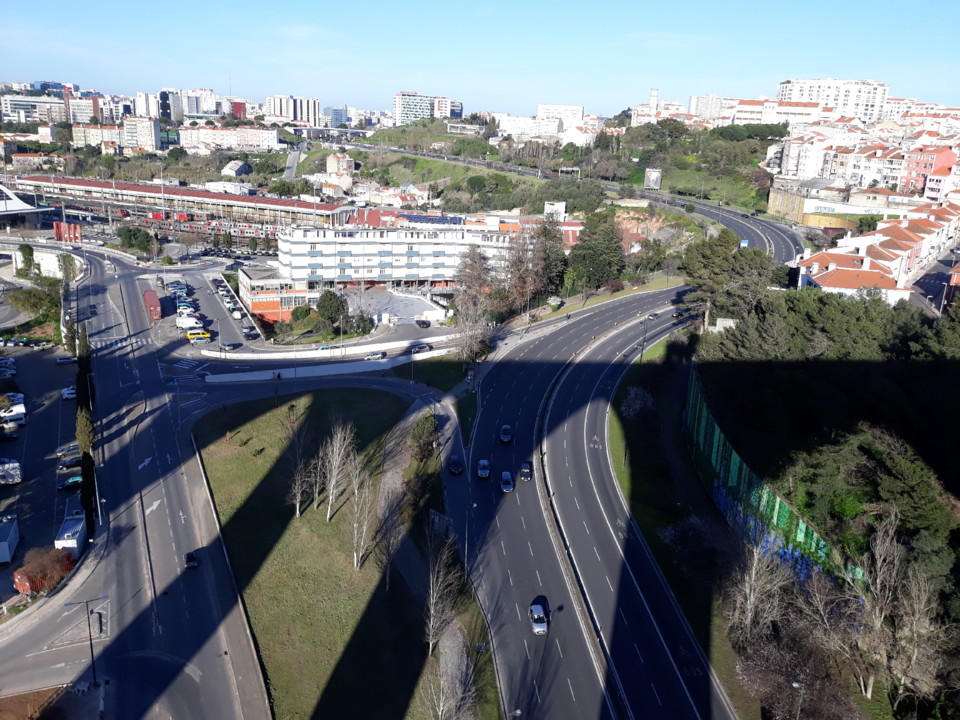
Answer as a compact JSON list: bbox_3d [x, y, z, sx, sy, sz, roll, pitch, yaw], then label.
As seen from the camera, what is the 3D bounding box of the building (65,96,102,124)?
[{"bbox_3d":[-385.179,-241.676,728.000,25.000,26.000,15.000,0,18,-8],"label":"building"}]

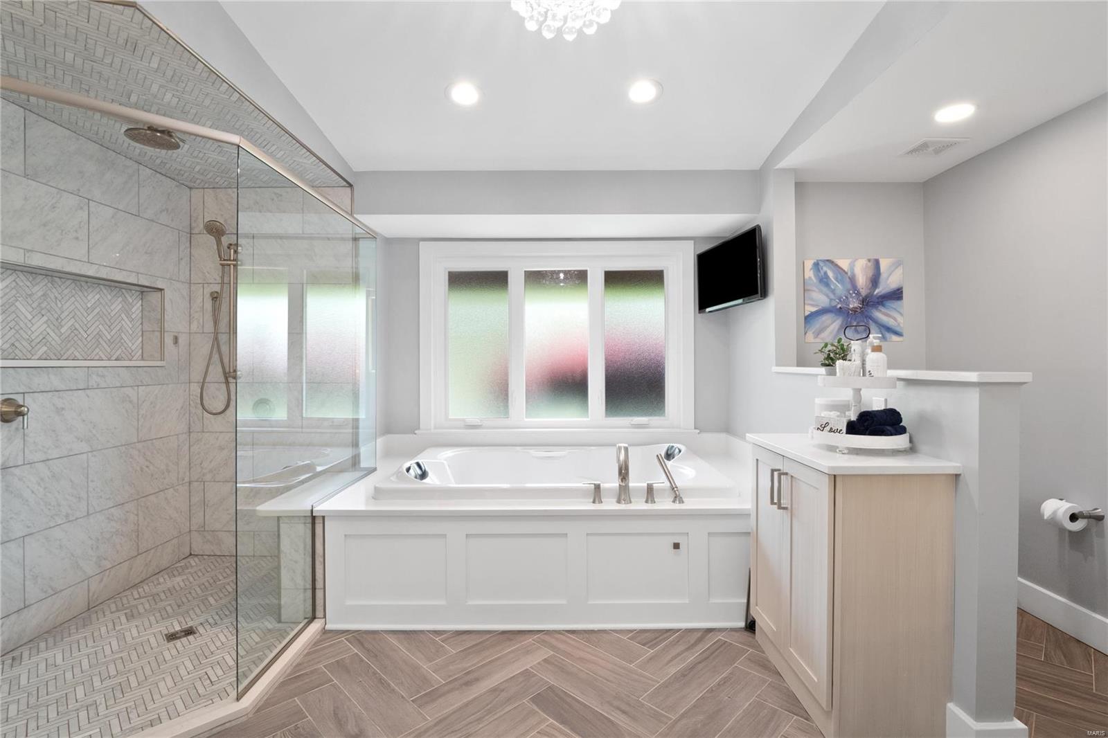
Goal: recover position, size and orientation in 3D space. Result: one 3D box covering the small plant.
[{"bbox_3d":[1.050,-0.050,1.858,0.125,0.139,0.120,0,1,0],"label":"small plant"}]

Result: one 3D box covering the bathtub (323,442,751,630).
[{"bbox_3d":[0.066,0.889,2.943,2.350,0.620,1.365,0,1,0],"label":"bathtub"}]

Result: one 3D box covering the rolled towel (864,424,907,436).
[{"bbox_3d":[1.205,0.226,1.782,0.148,0.066,0.074,0,1,-18],"label":"rolled towel"}]

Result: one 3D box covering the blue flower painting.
[{"bbox_3d":[1.881,-0.427,3.086,0.621,0.518,0.030,0,1,0],"label":"blue flower painting"}]

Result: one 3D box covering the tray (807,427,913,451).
[{"bbox_3d":[1.130,0.247,1.833,0.320,0.054,0.315,0,1,0],"label":"tray"}]

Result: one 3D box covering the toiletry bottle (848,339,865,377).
[{"bbox_3d":[1.123,-0.025,1.828,0.052,0.166,0.050,0,1,18],"label":"toiletry bottle"}]

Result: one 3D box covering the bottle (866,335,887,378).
[{"bbox_3d":[1.159,-0.032,1.768,0.067,0.182,0.065,0,1,18],"label":"bottle"}]

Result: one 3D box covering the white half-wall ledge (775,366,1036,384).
[{"bbox_3d":[1.353,0.012,2.186,0.168,0.028,1.425,0,1,0],"label":"white half-wall ledge"}]

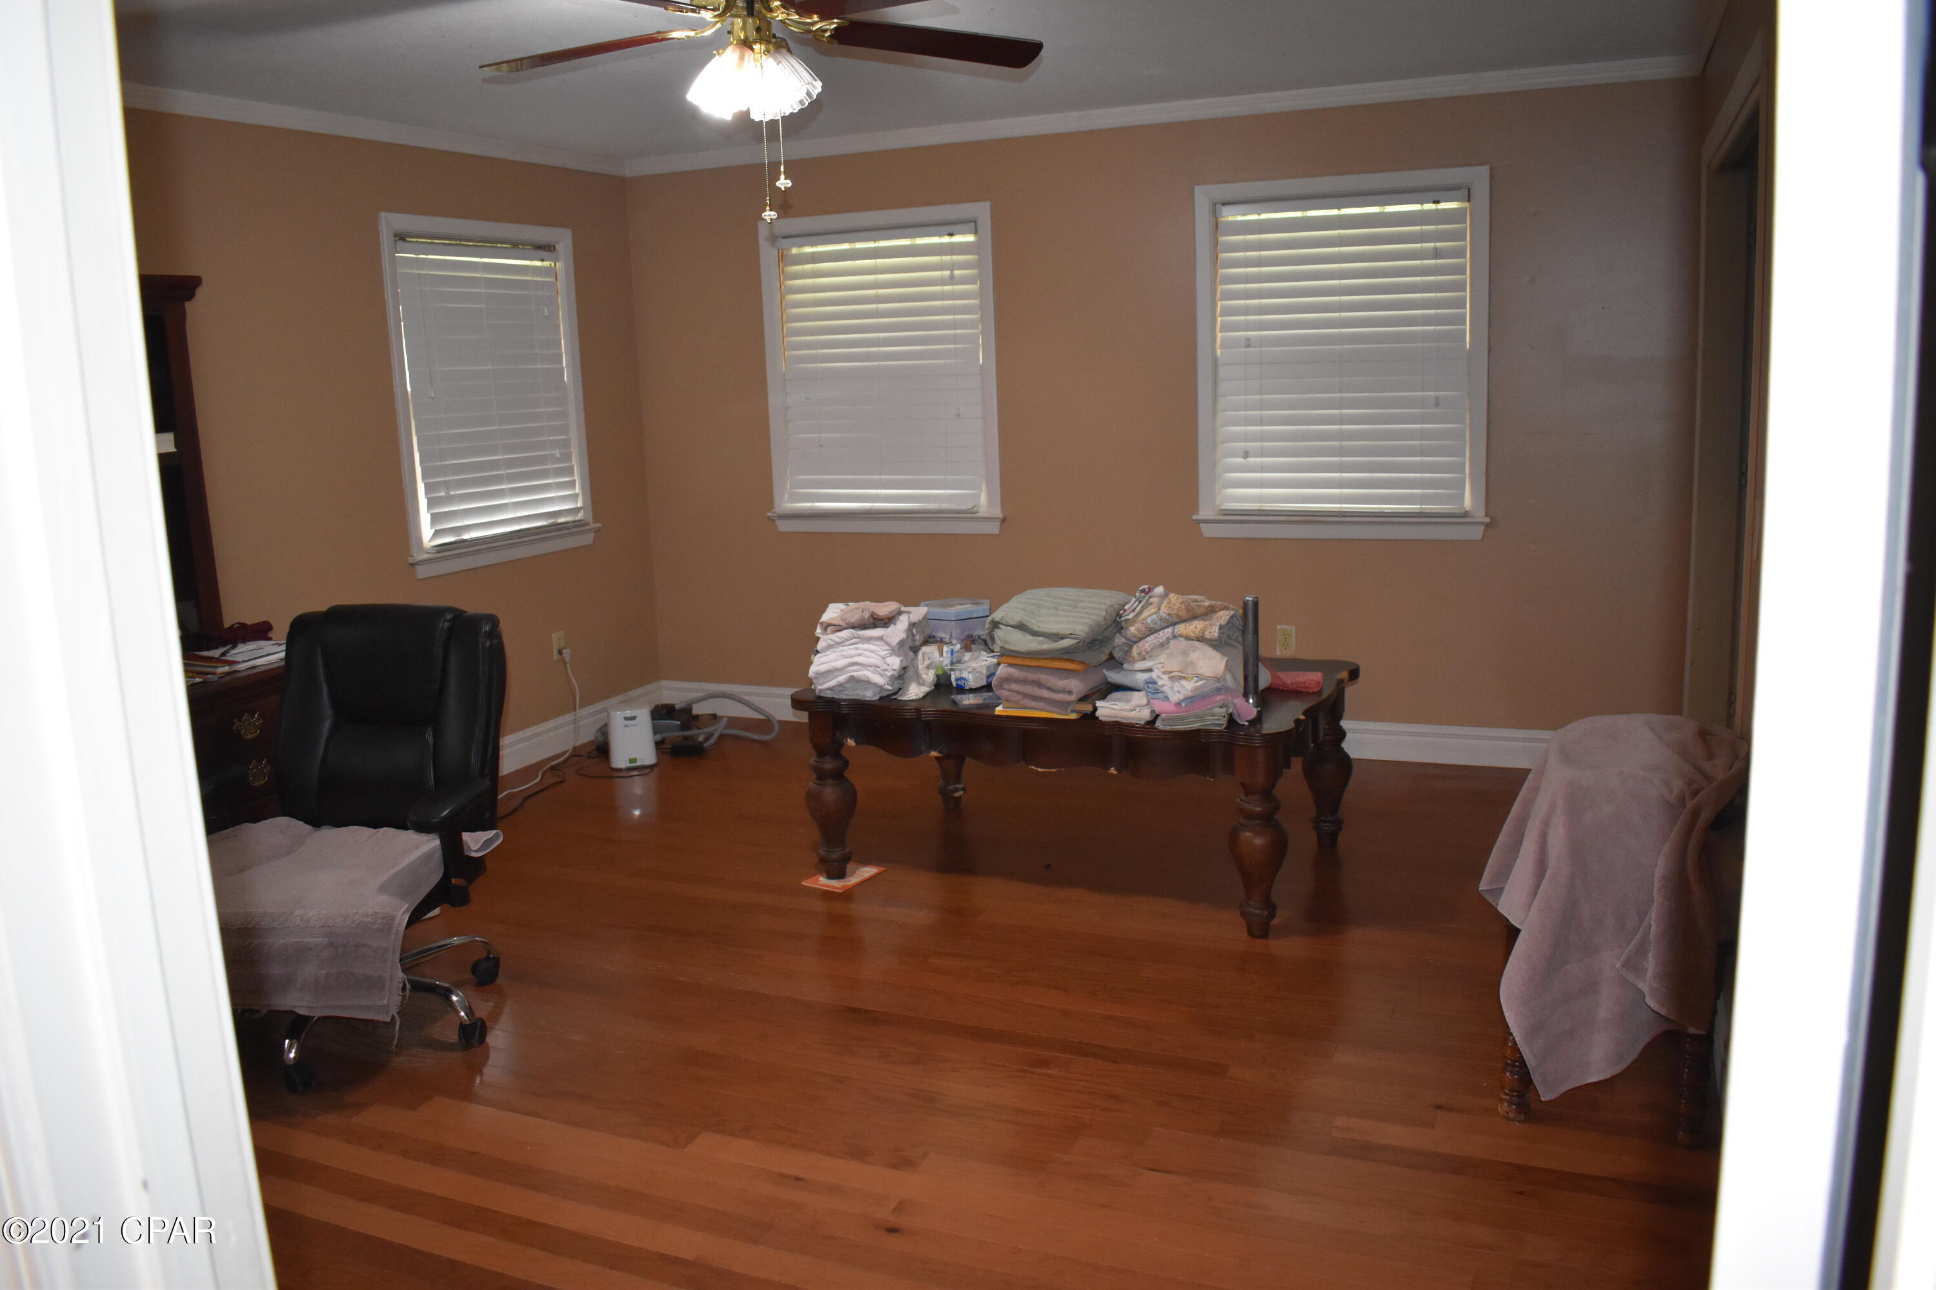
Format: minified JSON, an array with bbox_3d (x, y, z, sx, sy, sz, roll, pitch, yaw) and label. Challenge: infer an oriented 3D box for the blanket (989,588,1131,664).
[{"bbox_3d":[0.261,-0.069,4.037,0.320,0.145,0.390,2,12,23],"label":"blanket"}]

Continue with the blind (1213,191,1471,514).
[{"bbox_3d":[1.317,-1.015,5.132,0.897,1.134,0.060,2,12,23],"label":"blind"}]

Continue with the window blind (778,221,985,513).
[{"bbox_3d":[-0.364,-1.095,5.853,0.905,1.147,0.060,2,12,23],"label":"window blind"}]

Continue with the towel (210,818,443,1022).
[{"bbox_3d":[-1.438,0.586,3.232,0.580,0.300,0.520,-2,11,3],"label":"towel"}]

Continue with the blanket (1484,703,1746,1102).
[{"bbox_3d":[1.202,0.489,2.736,0.460,0.660,0.430,2,12,23],"label":"blanket"}]

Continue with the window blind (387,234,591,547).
[{"bbox_3d":[-1.784,-0.963,5.499,0.060,1.119,0.920,2,12,23],"label":"window blind"}]

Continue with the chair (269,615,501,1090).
[{"bbox_3d":[-1.441,0.430,3.320,0.630,0.970,0.710,-2,11,3],"label":"chair"}]

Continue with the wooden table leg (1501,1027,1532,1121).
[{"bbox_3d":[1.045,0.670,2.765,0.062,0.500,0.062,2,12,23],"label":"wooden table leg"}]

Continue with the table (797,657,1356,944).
[{"bbox_3d":[0.322,0.384,4.327,1.510,0.550,0.930,3,12,26],"label":"table"}]

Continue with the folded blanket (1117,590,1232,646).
[{"bbox_3d":[0.565,-0.072,3.937,0.310,0.140,0.310,2,12,23],"label":"folded blanket"}]

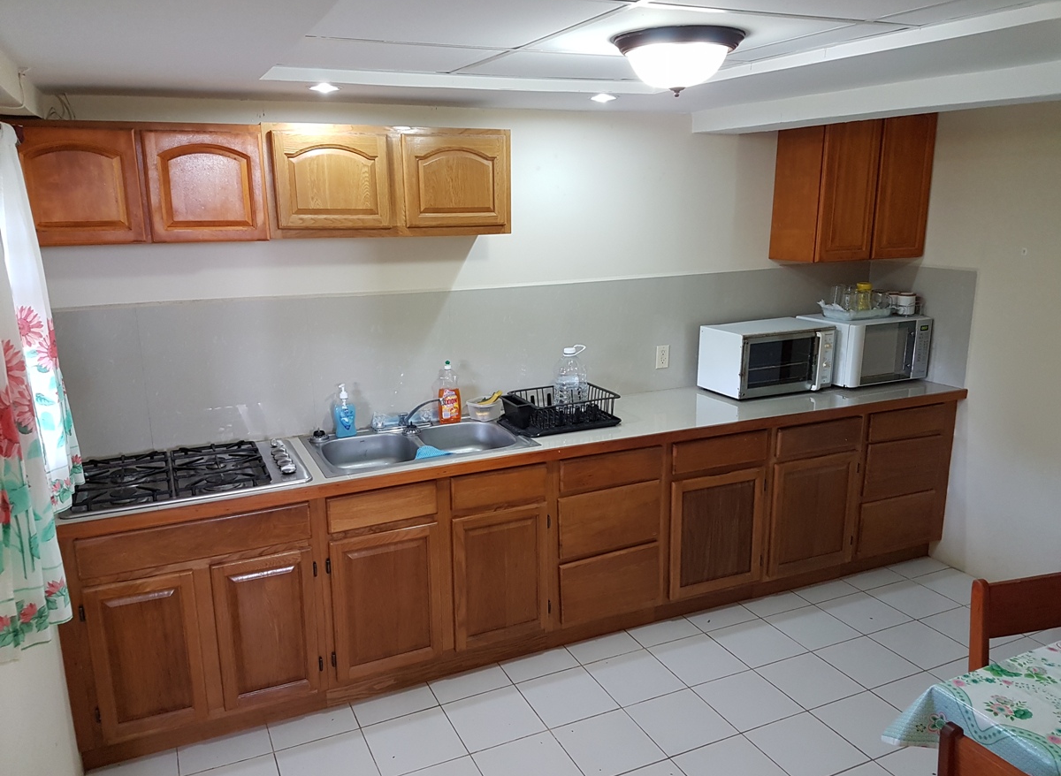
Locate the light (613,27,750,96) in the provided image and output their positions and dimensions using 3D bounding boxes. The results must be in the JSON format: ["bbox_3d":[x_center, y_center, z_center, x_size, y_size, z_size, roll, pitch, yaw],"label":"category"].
[{"bbox_3d":[0.406,-0.883,2.203,0.360,0.146,0.360,-1,13,0],"label":"light"}]

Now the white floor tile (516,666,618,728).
[{"bbox_3d":[0.136,1.172,3.018,0.300,0.010,0.300,-6,14,-24],"label":"white floor tile"}]

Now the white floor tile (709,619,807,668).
[{"bbox_3d":[0.965,1.083,3.381,0.300,0.010,0.300,-6,14,-24],"label":"white floor tile"}]

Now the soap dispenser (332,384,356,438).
[{"bbox_3d":[-0.743,0.088,3.191,0.079,0.207,0.045,-5,13,-21],"label":"soap dispenser"}]

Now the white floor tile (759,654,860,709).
[{"bbox_3d":[1.097,1.151,3.133,0.302,0.010,0.302,-6,14,-24],"label":"white floor tile"}]

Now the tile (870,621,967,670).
[{"bbox_3d":[1.635,1.076,3.338,0.298,0.010,0.298,-6,14,-24],"label":"tile"}]

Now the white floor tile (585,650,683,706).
[{"bbox_3d":[0.413,1.142,3.139,0.300,0.010,0.300,-6,14,-24],"label":"white floor tile"}]

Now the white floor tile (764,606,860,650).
[{"bbox_3d":[1.248,1.062,3.525,0.302,0.010,0.302,-6,14,-24],"label":"white floor tile"}]

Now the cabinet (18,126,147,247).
[{"bbox_3d":[-1.472,-0.664,2.637,0.348,0.369,0.309,-6,14,-24],"label":"cabinet"}]

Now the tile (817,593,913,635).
[{"bbox_3d":[1.517,1.025,3.624,0.300,0.010,0.300,-6,14,-24],"label":"tile"}]

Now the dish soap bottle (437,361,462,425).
[{"bbox_3d":[-0.340,0.019,3.349,0.092,0.261,0.062,-5,13,-18],"label":"dish soap bottle"}]

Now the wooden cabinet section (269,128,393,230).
[{"bbox_3d":[-0.754,-0.757,2.941,0.396,0.326,0.300,-6,14,-23],"label":"wooden cabinet section"}]

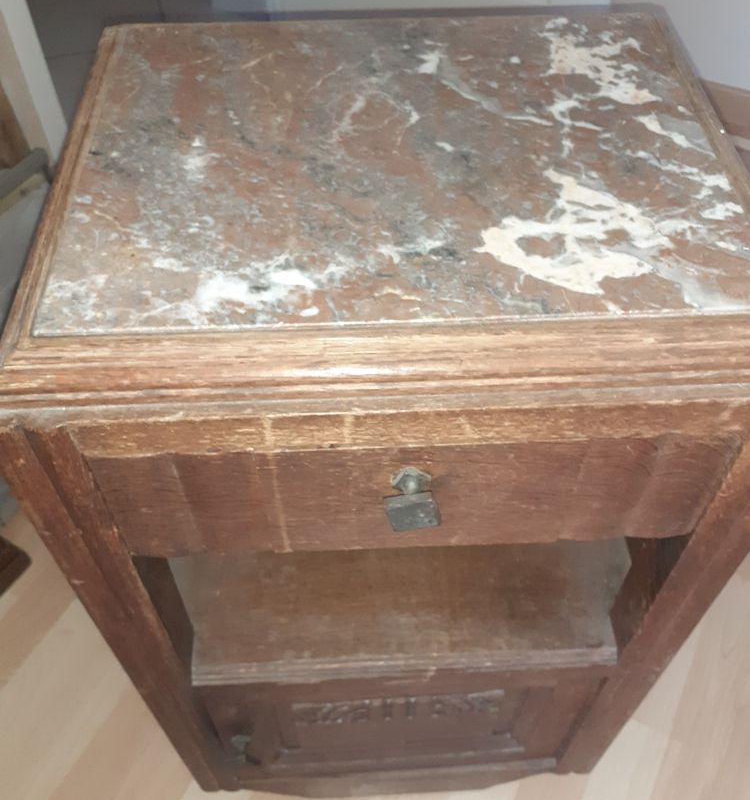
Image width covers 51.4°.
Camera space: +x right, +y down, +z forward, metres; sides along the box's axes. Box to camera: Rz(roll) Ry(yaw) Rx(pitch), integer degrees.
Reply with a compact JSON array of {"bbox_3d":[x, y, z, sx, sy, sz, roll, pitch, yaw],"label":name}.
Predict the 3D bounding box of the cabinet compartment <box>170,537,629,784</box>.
[{"bbox_3d":[0.018,0.224,0.864,0.385,0.319,0.278,-2,50,-3],"label":"cabinet compartment"}]

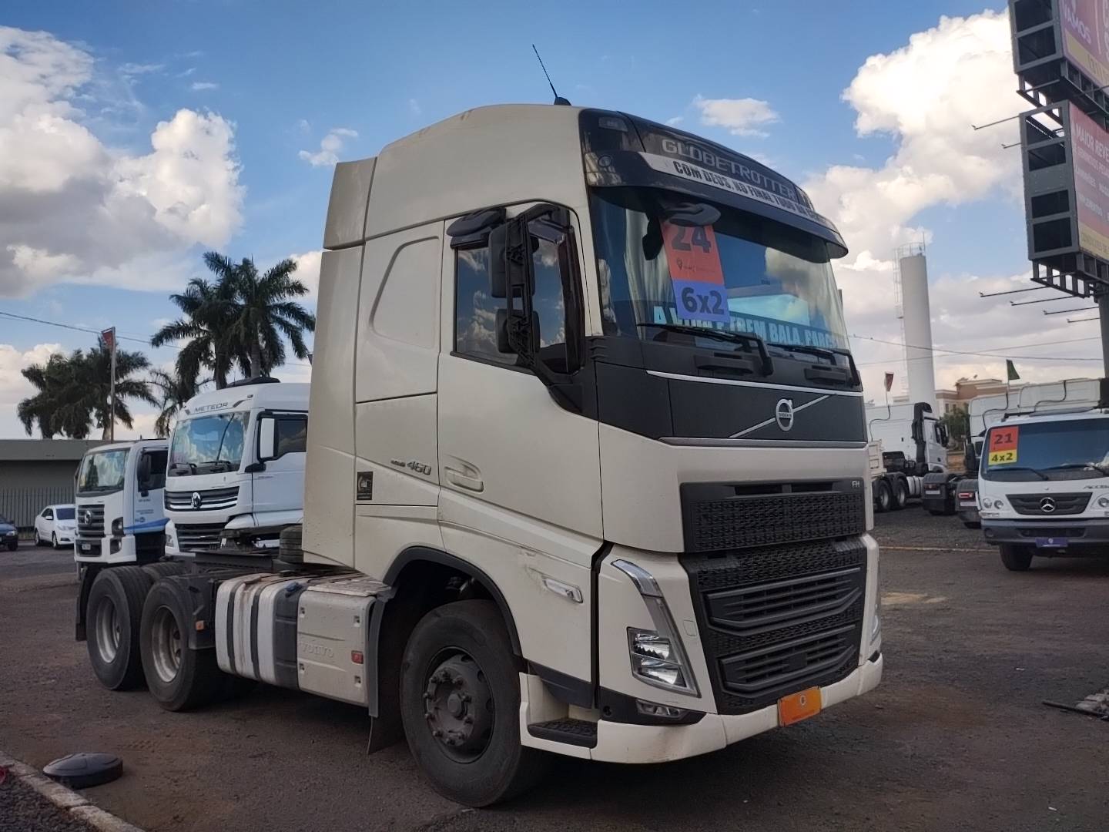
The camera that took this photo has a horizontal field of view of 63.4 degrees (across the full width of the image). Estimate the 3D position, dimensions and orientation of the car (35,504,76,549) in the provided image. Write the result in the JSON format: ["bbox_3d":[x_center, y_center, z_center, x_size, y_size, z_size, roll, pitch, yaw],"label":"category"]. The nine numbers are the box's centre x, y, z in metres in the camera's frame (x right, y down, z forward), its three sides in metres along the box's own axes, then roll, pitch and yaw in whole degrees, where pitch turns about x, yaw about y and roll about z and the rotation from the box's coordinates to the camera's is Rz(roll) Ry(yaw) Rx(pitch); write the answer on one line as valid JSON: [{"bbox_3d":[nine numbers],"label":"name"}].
[{"bbox_3d":[-17.137,3.941,32.000,1.770,1.480,4.450,3,-7,-41],"label":"car"}]

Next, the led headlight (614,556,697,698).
[{"bbox_3d":[0.458,0.948,3.967,0.360,0.630,0.180,3,-7,-45],"label":"led headlight"}]

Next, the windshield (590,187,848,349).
[{"bbox_3d":[1.069,-0.655,4.840,2.310,0.780,0.270,3,-7,-45],"label":"windshield"}]

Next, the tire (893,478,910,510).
[{"bbox_3d":[11.114,2.563,29.131,0.290,1.030,1.040,-6,-6,41],"label":"tire"}]

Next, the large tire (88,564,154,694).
[{"bbox_3d":[-3.937,1.924,8.164,0.290,1.030,1.040,3,-7,-44],"label":"large tire"}]

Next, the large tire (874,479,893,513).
[{"bbox_3d":[10.222,2.544,28.081,0.290,1.030,1.040,-6,-6,41],"label":"large tire"}]

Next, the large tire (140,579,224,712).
[{"bbox_3d":[-3.016,1.823,7.273,0.295,1.030,1.040,3,-7,-45],"label":"large tire"}]

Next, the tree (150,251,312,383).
[{"bbox_3d":[-16.544,-1.437,46.389,8.200,14.390,7.200,0,-5,-20],"label":"tree"}]

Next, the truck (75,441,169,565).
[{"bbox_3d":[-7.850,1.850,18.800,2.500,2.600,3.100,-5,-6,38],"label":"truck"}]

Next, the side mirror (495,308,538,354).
[{"bbox_3d":[-0.170,-0.389,4.100,0.200,0.200,0.100,3,-7,-45],"label":"side mirror"}]

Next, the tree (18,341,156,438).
[{"bbox_3d":[-27.957,1.075,53.519,8.200,11.323,7.200,1,-5,-28],"label":"tree"}]

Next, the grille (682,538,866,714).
[{"bbox_3d":[1.234,1.025,4.584,1.740,0.770,0.140,3,-7,-44],"label":"grille"}]

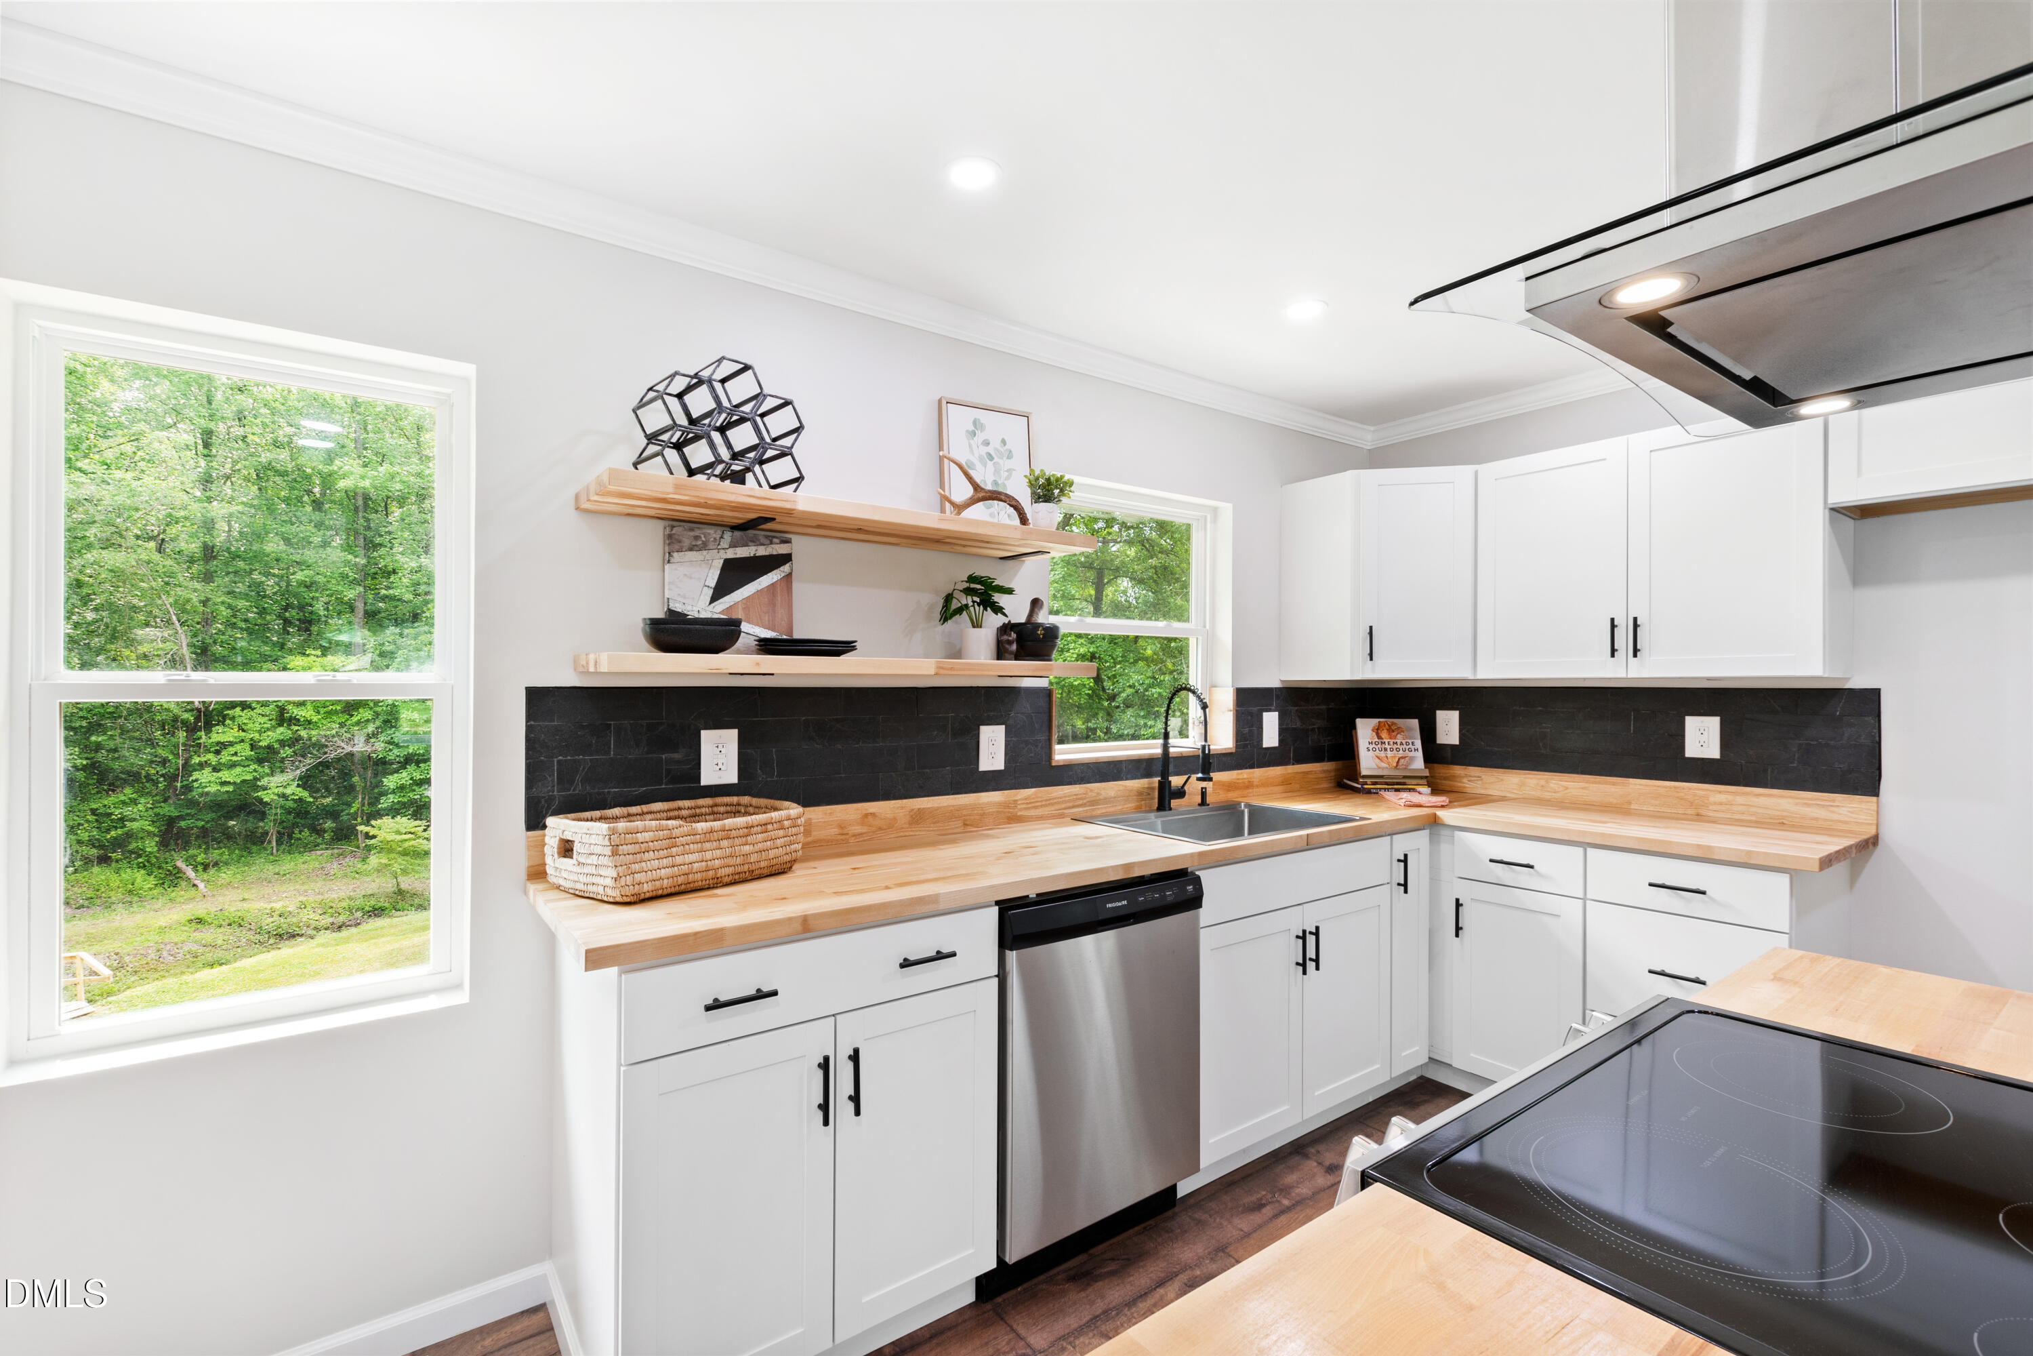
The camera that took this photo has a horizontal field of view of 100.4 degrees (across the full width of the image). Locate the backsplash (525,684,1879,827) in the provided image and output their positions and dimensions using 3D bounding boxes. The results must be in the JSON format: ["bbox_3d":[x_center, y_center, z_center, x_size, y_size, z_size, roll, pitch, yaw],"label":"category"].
[{"bbox_3d":[0.710,0.182,2.136,3.225,0.312,1.584,1,-1,-36],"label":"backsplash"}]

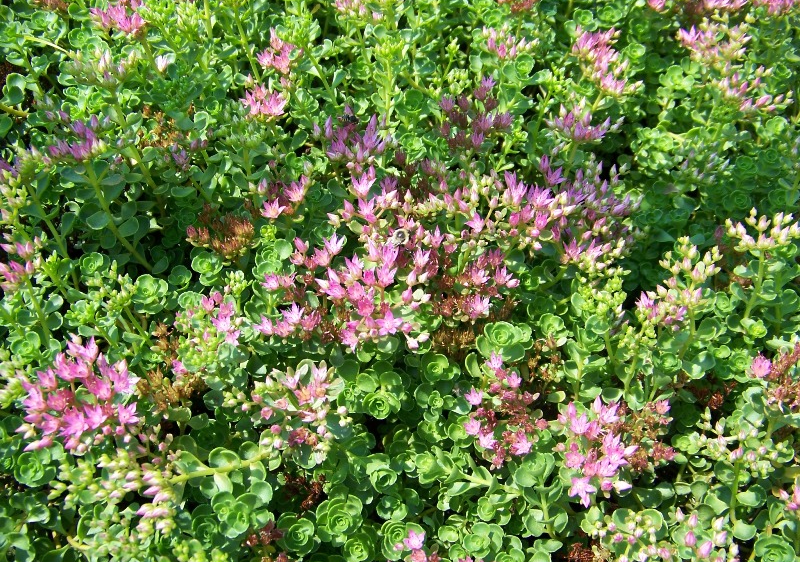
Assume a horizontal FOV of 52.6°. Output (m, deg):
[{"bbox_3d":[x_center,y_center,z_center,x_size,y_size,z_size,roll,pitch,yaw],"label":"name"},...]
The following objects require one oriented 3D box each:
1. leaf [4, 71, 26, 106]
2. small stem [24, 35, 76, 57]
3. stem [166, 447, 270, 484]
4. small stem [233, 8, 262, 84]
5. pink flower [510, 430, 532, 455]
[{"bbox_3d":[-0.343,-0.171,0.720,0.019,0.016,0.019,36,60,27],"label":"leaf"},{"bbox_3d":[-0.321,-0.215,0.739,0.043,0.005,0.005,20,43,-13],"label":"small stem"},{"bbox_3d":[-0.108,0.112,0.490,0.062,0.006,0.006,-14,81,-14],"label":"stem"},{"bbox_3d":[-0.138,-0.215,0.741,0.005,0.072,0.005,-18,39,-5],"label":"small stem"},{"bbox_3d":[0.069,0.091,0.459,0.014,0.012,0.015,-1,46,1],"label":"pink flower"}]

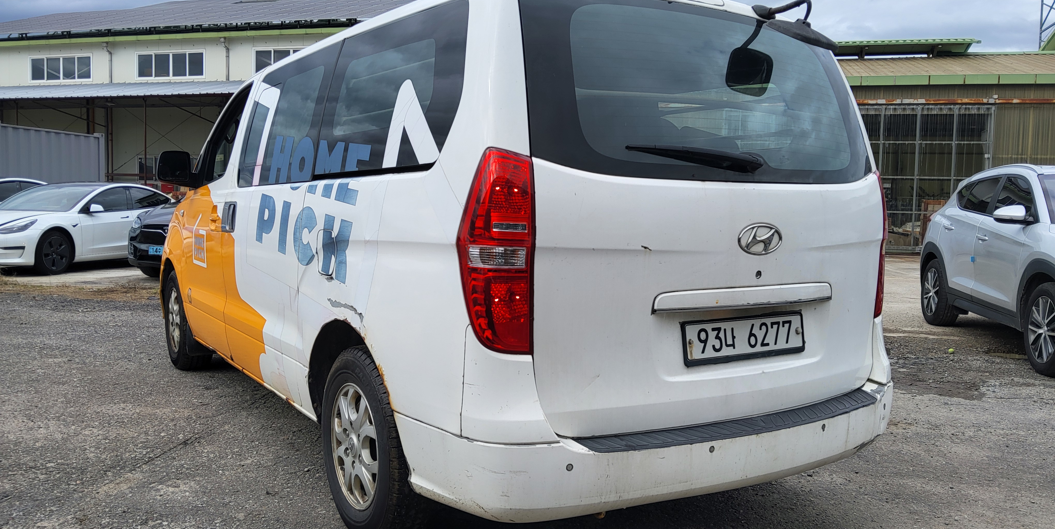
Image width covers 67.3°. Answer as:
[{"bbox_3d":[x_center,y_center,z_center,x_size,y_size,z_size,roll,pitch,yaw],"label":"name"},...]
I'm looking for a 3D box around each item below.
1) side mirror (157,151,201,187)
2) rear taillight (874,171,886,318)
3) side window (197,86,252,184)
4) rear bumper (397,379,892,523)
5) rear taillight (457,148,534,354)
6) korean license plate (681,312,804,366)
[{"bbox_3d":[-2.007,-0.544,4.557,0.227,0.207,0.141,-1,5,-33],"label":"side mirror"},{"bbox_3d":[1.312,-0.060,2.945,0.197,0.539,0.151,-2,2,-39],"label":"rear taillight"},{"bbox_3d":[-1.672,-0.709,4.376,0.060,0.514,0.806,15,-4,-33],"label":"side window"},{"bbox_3d":[0.578,0.523,2.569,1.915,0.242,0.565,-1,5,-33],"label":"rear bumper"},{"bbox_3d":[-0.077,-0.026,2.030,0.197,0.539,0.151,-1,2,-28],"label":"rear taillight"},{"bbox_3d":[0.669,0.225,2.411,0.529,0.126,0.025,-1,-2,-33],"label":"korean license plate"}]

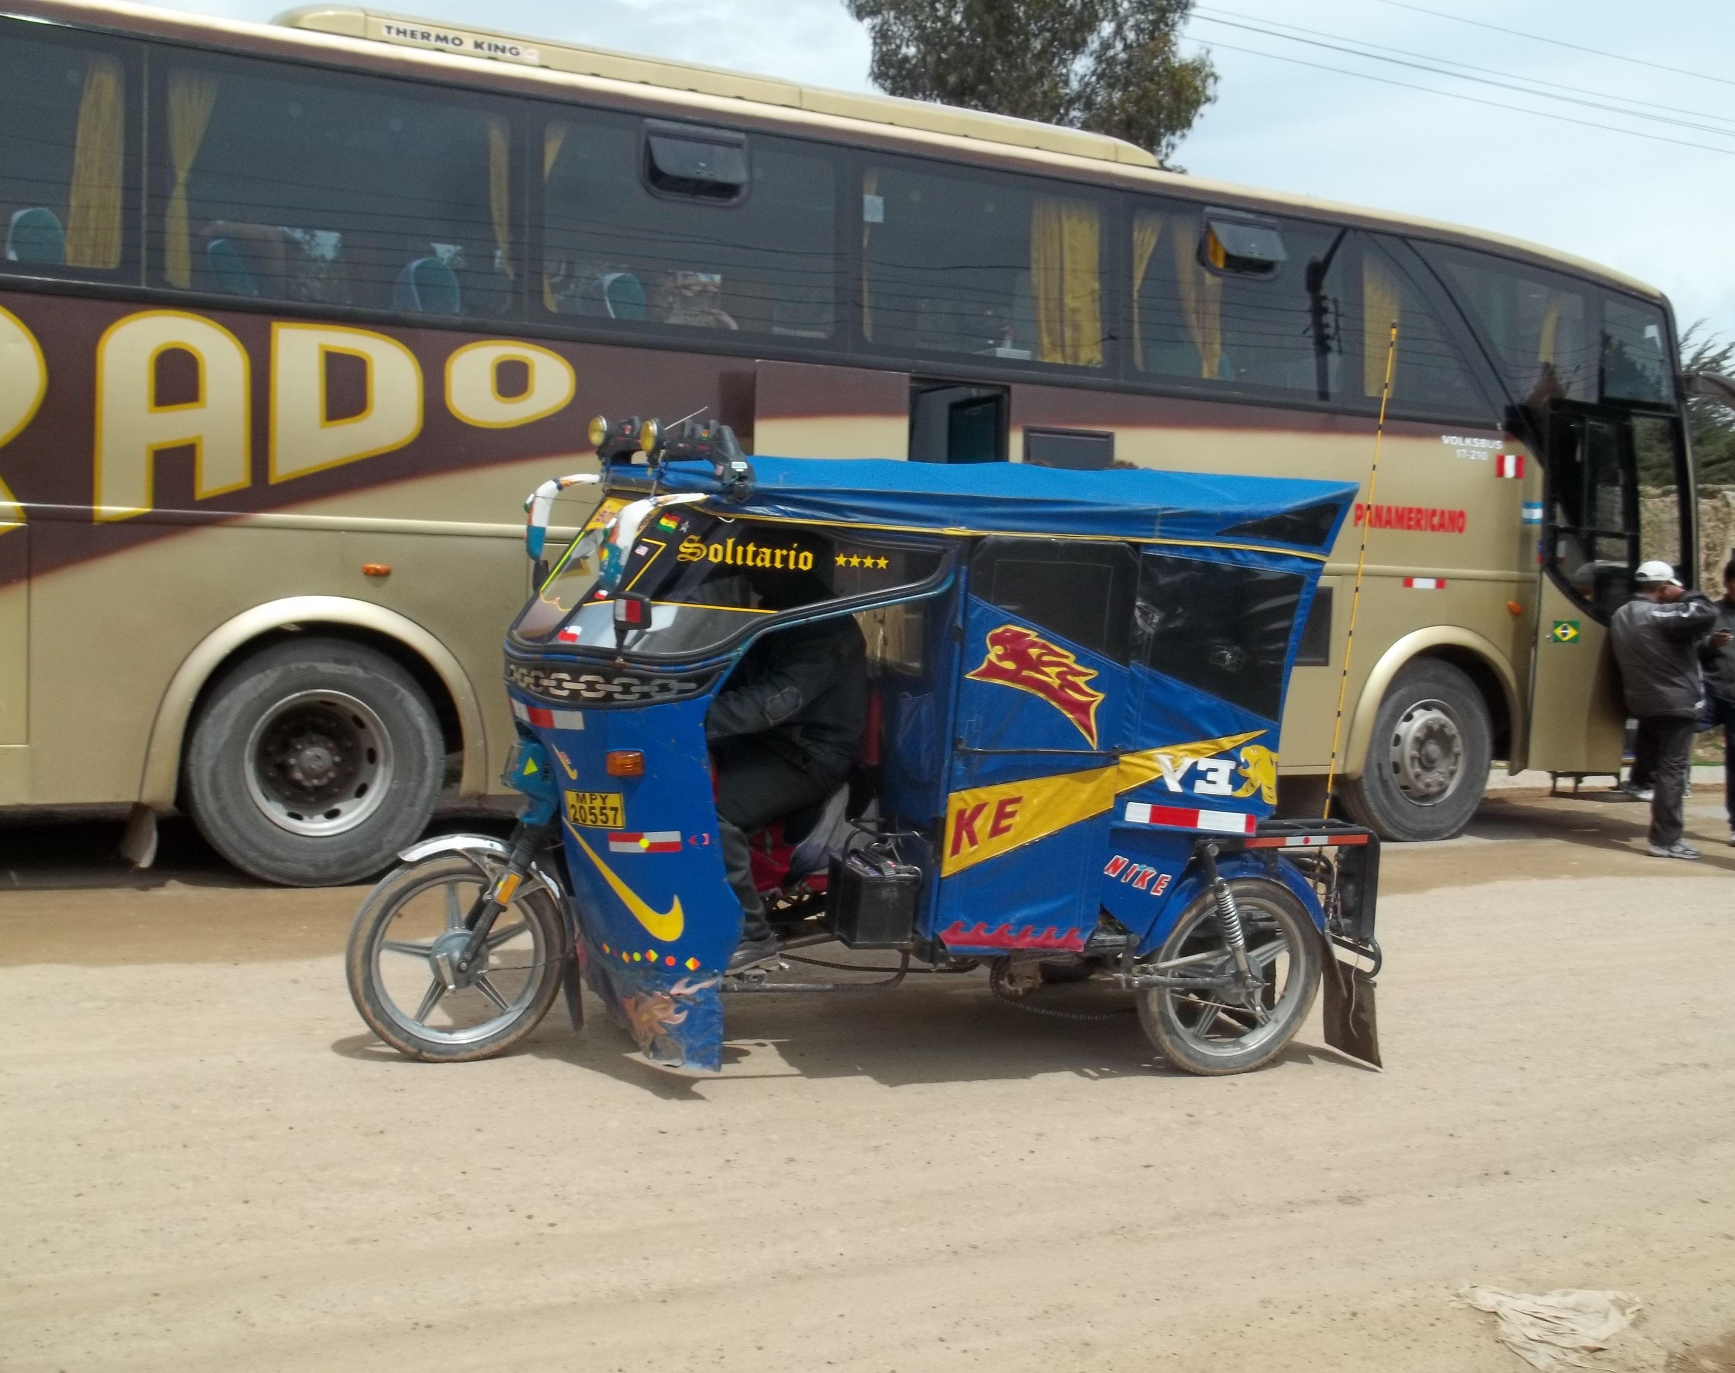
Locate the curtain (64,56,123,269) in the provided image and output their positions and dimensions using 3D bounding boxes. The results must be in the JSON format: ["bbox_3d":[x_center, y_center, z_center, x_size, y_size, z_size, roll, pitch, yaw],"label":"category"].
[{"bbox_3d":[-2.991,-2.029,6.746,0.207,0.837,0.110,0,3,-26],"label":"curtain"}]

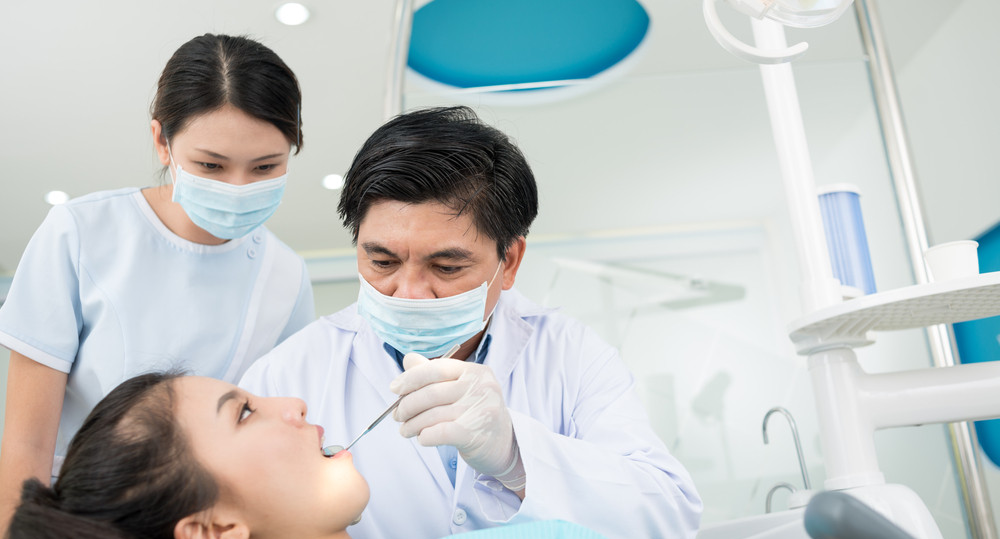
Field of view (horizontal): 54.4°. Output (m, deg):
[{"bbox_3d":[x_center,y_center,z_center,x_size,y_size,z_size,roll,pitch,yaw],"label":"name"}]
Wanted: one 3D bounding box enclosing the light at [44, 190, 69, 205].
[{"bbox_3d":[-1.538,-0.249,3.380,0.097,0.030,0.097,2,-32,1],"label":"light"}]

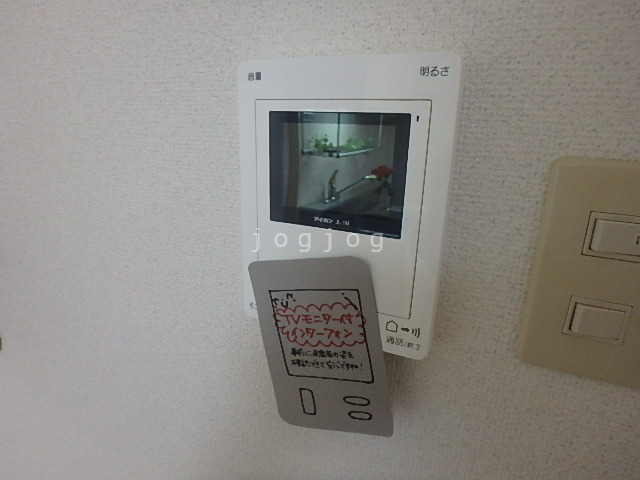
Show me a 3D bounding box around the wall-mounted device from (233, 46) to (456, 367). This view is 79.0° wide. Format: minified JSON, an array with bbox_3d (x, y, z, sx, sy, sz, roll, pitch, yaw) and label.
[{"bbox_3d":[0.012,-0.020,0.247,0.132,0.173,0.021,9,18,23],"label":"wall-mounted device"}]

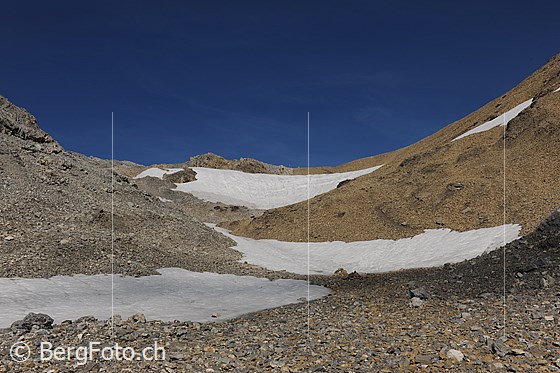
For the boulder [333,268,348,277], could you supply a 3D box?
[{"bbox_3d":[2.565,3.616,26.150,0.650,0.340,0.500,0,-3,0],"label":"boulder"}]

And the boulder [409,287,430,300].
[{"bbox_3d":[3.602,2.773,16.120,0.510,0.320,0.400,0,-3,0],"label":"boulder"}]

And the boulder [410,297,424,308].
[{"bbox_3d":[3.223,2.719,14.578,0.320,0.250,0.260,0,-3,0],"label":"boulder"}]

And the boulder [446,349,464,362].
[{"bbox_3d":[2.279,2.188,8.054,0.225,0.150,0.180,0,-3,0],"label":"boulder"}]

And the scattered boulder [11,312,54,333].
[{"bbox_3d":[-4.443,2.441,11.165,0.770,0.330,0.550,0,-3,0],"label":"scattered boulder"}]

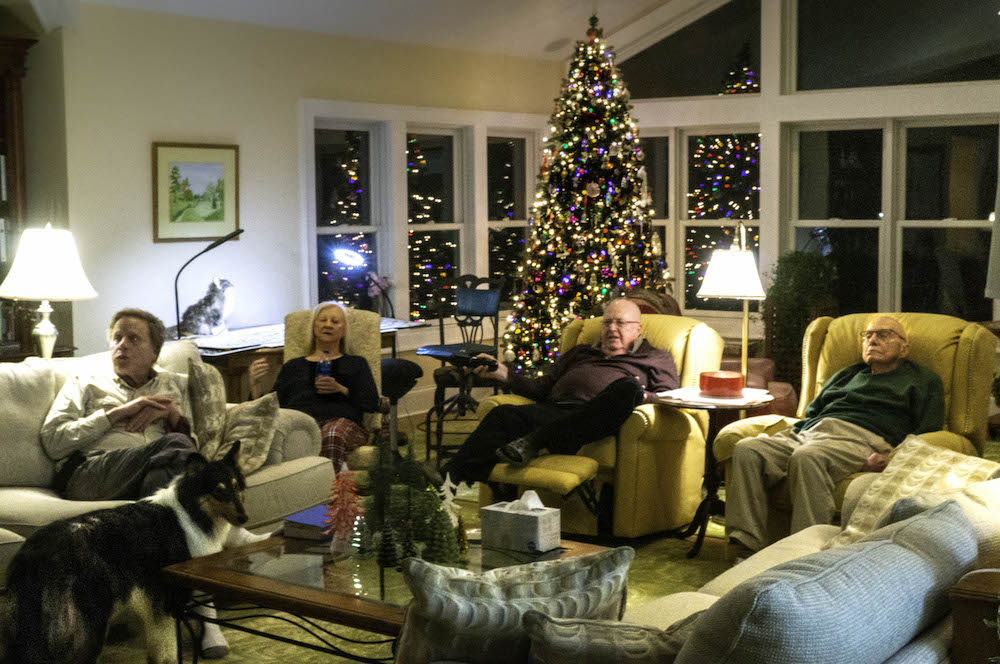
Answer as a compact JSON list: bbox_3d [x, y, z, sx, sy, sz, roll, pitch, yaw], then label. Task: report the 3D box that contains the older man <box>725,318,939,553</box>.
[{"bbox_3d":[1.487,0.454,5.996,0.620,1.030,0.880,4,8,40],"label":"older man"}]

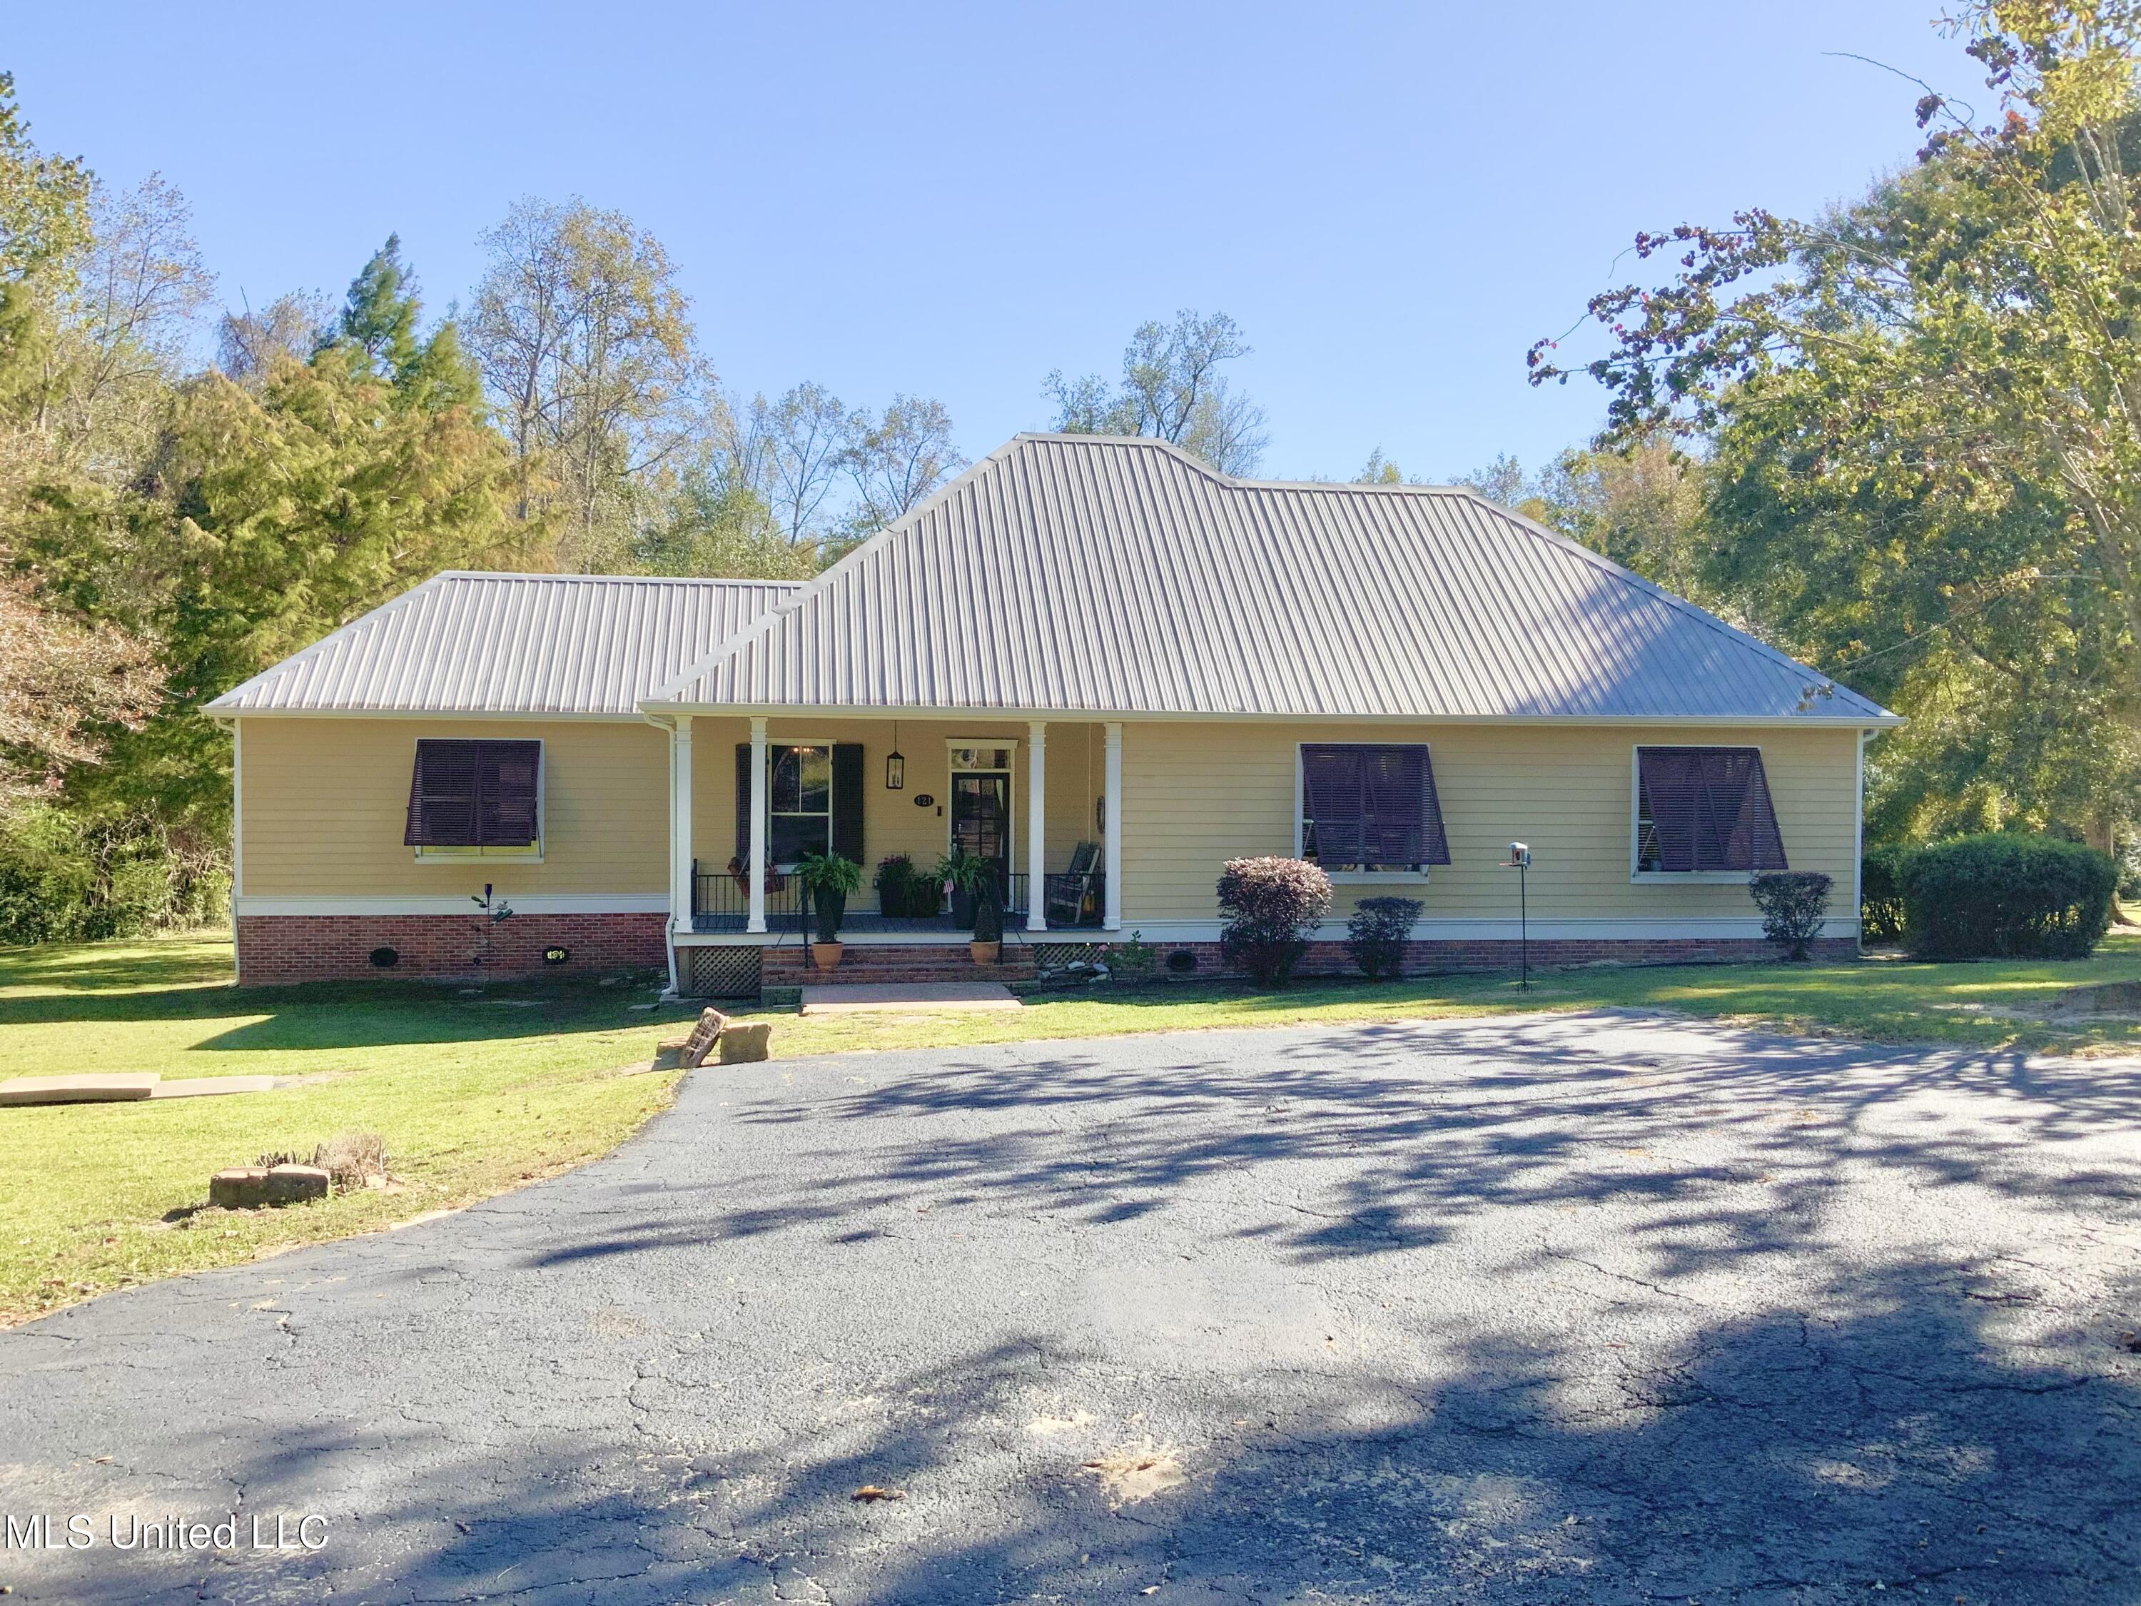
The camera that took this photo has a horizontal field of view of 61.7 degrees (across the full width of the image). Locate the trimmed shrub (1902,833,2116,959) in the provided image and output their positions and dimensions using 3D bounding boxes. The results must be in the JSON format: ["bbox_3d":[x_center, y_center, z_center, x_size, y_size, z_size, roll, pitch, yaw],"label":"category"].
[{"bbox_3d":[14.332,1.416,27.400,3.200,1.920,2.100,0,1,-7],"label":"trimmed shrub"}]

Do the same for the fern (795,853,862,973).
[{"bbox_3d":[-3.328,1.474,24.672,0.927,1.614,0.900,0,1,-8],"label":"fern"}]

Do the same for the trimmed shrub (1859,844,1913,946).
[{"bbox_3d":[13.520,1.528,29.800,1.150,1.680,1.150,0,1,-8],"label":"trimmed shrub"}]

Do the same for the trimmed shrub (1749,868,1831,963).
[{"bbox_3d":[10.434,1.636,26.000,1.160,1.300,1.100,0,1,-7],"label":"trimmed shrub"}]

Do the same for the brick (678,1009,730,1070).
[{"bbox_3d":[-3.215,2.063,15.750,0.240,0.480,0.180,26,2,-9],"label":"brick"}]

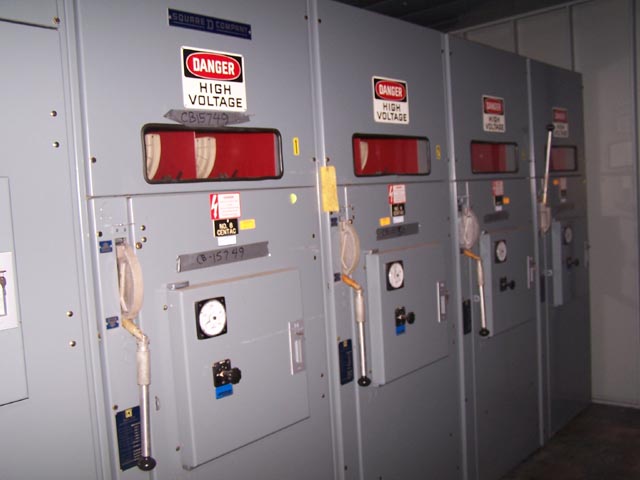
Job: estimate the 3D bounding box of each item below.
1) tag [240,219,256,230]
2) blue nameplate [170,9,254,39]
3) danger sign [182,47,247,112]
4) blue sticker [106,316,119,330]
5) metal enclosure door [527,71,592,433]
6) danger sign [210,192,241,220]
[{"bbox_3d":[-0.226,-0.049,2.218,0.004,0.030,0.067,0,5,39],"label":"tag"},{"bbox_3d":[-0.318,-0.643,2.104,0.007,0.050,0.332,0,5,39],"label":"blue nameplate"},{"bbox_3d":[-0.311,-0.479,2.112,0.006,0.177,0.253,0,5,39],"label":"danger sign"},{"bbox_3d":[-0.529,0.213,1.794,0.002,0.029,0.036,0,5,38],"label":"blue sticker"},{"bbox_3d":[1.534,0.053,4.475,0.050,2.256,0.924,0,5,38],"label":"metal enclosure door"},{"bbox_3d":[-0.285,-0.103,2.143,0.004,0.077,0.122,0,5,39],"label":"danger sign"}]

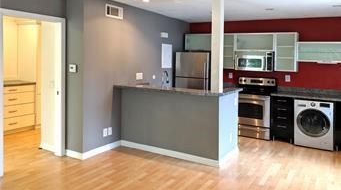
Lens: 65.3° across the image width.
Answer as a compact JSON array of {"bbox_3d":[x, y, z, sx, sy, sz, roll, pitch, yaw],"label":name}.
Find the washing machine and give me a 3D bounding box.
[{"bbox_3d":[2.727,0.516,5.055,0.602,0.850,0.653,5,8,30],"label":"washing machine"}]

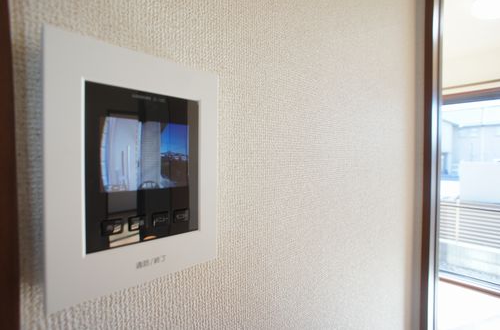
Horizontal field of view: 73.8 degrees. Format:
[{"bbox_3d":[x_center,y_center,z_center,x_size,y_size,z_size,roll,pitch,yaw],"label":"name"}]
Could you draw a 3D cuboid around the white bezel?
[{"bbox_3d":[-0.083,0.003,0.258,0.019,0.172,0.143,1,1,39],"label":"white bezel"}]

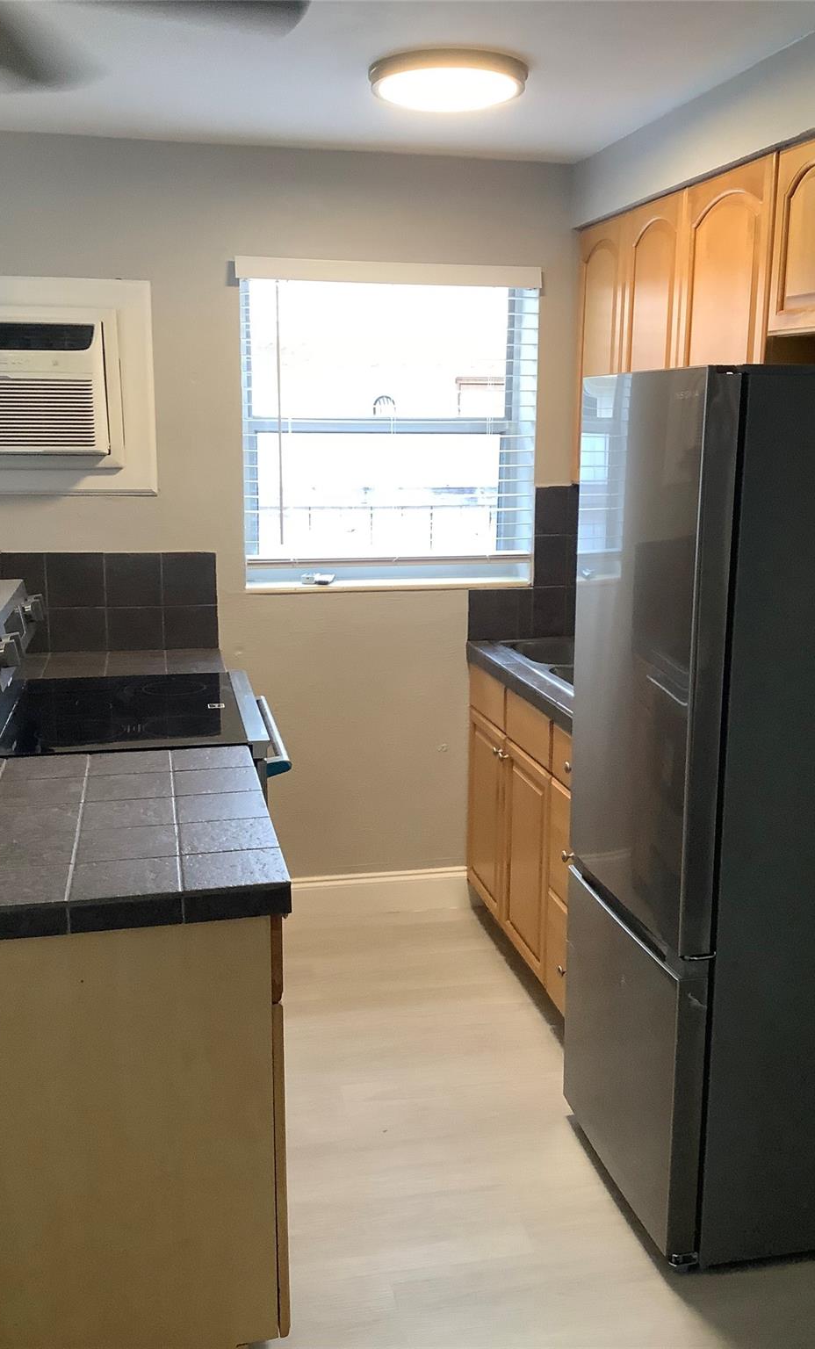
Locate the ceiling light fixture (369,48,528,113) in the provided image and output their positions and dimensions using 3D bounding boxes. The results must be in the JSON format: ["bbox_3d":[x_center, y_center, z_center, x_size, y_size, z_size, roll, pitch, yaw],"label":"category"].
[{"bbox_3d":[0.091,-1.309,2.672,0.352,0.046,0.352,0,12,0],"label":"ceiling light fixture"}]

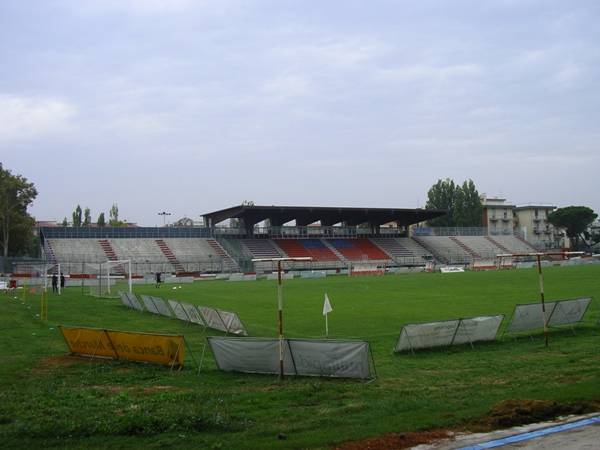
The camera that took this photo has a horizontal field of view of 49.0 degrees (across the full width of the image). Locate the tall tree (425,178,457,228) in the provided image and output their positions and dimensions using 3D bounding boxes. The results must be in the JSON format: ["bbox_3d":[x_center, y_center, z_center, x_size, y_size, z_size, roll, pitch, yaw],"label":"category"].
[{"bbox_3d":[34.332,-0.357,160.212,7.000,21.640,7.000,-1,-3,0],"label":"tall tree"}]

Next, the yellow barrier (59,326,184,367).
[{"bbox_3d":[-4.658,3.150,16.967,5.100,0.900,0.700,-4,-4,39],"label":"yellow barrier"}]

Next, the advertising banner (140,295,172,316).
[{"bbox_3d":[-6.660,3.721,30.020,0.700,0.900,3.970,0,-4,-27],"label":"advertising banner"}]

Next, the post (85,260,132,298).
[{"bbox_3d":[-14.335,3.994,48.819,2.000,2.500,7.500,0,-4,-27],"label":"post"}]

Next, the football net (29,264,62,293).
[{"bbox_3d":[-22.148,4.669,56.749,1.700,2.500,7.500,0,-4,-29],"label":"football net"}]

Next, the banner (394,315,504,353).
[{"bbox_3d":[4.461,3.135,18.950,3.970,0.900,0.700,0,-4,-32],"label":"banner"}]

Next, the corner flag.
[{"bbox_3d":[0.869,2.594,21.554,0.330,0.680,0.080,-1,-3,-10],"label":"corner flag"}]

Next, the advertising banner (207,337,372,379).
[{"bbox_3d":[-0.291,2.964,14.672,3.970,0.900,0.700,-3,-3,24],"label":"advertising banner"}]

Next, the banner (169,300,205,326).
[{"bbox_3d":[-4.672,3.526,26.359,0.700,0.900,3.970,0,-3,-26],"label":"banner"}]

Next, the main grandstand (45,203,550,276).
[{"bbox_3d":[5.365,3.081,121.482,99.000,11.200,16.500,0,-4,-27],"label":"main grandstand"}]

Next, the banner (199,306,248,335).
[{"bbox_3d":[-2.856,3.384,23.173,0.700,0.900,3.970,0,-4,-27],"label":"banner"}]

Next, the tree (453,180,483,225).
[{"bbox_3d":[41.029,-0.441,160.208,7.000,21.470,7.000,-1,-3,0],"label":"tree"}]

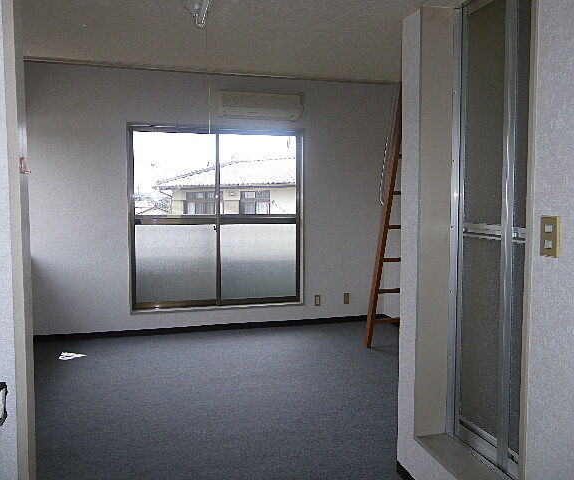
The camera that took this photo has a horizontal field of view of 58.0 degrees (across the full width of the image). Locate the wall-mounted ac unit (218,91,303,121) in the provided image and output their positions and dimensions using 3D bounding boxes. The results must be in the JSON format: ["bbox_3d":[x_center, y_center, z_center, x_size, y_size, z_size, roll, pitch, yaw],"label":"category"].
[{"bbox_3d":[-0.260,-1.359,5.266,0.846,0.240,0.190,-1,4,-15],"label":"wall-mounted ac unit"}]

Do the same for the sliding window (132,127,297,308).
[{"bbox_3d":[-0.687,-0.205,5.293,1.740,1.815,0.100,-1,5,-14],"label":"sliding window"}]

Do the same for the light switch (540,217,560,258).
[{"bbox_3d":[0.768,-0.008,1.511,0.012,0.118,0.067,-1,4,-15],"label":"light switch"}]

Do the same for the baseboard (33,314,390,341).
[{"bbox_3d":[-0.662,0.907,5.389,3.643,0.054,0.015,-1,4,-15],"label":"baseboard"}]

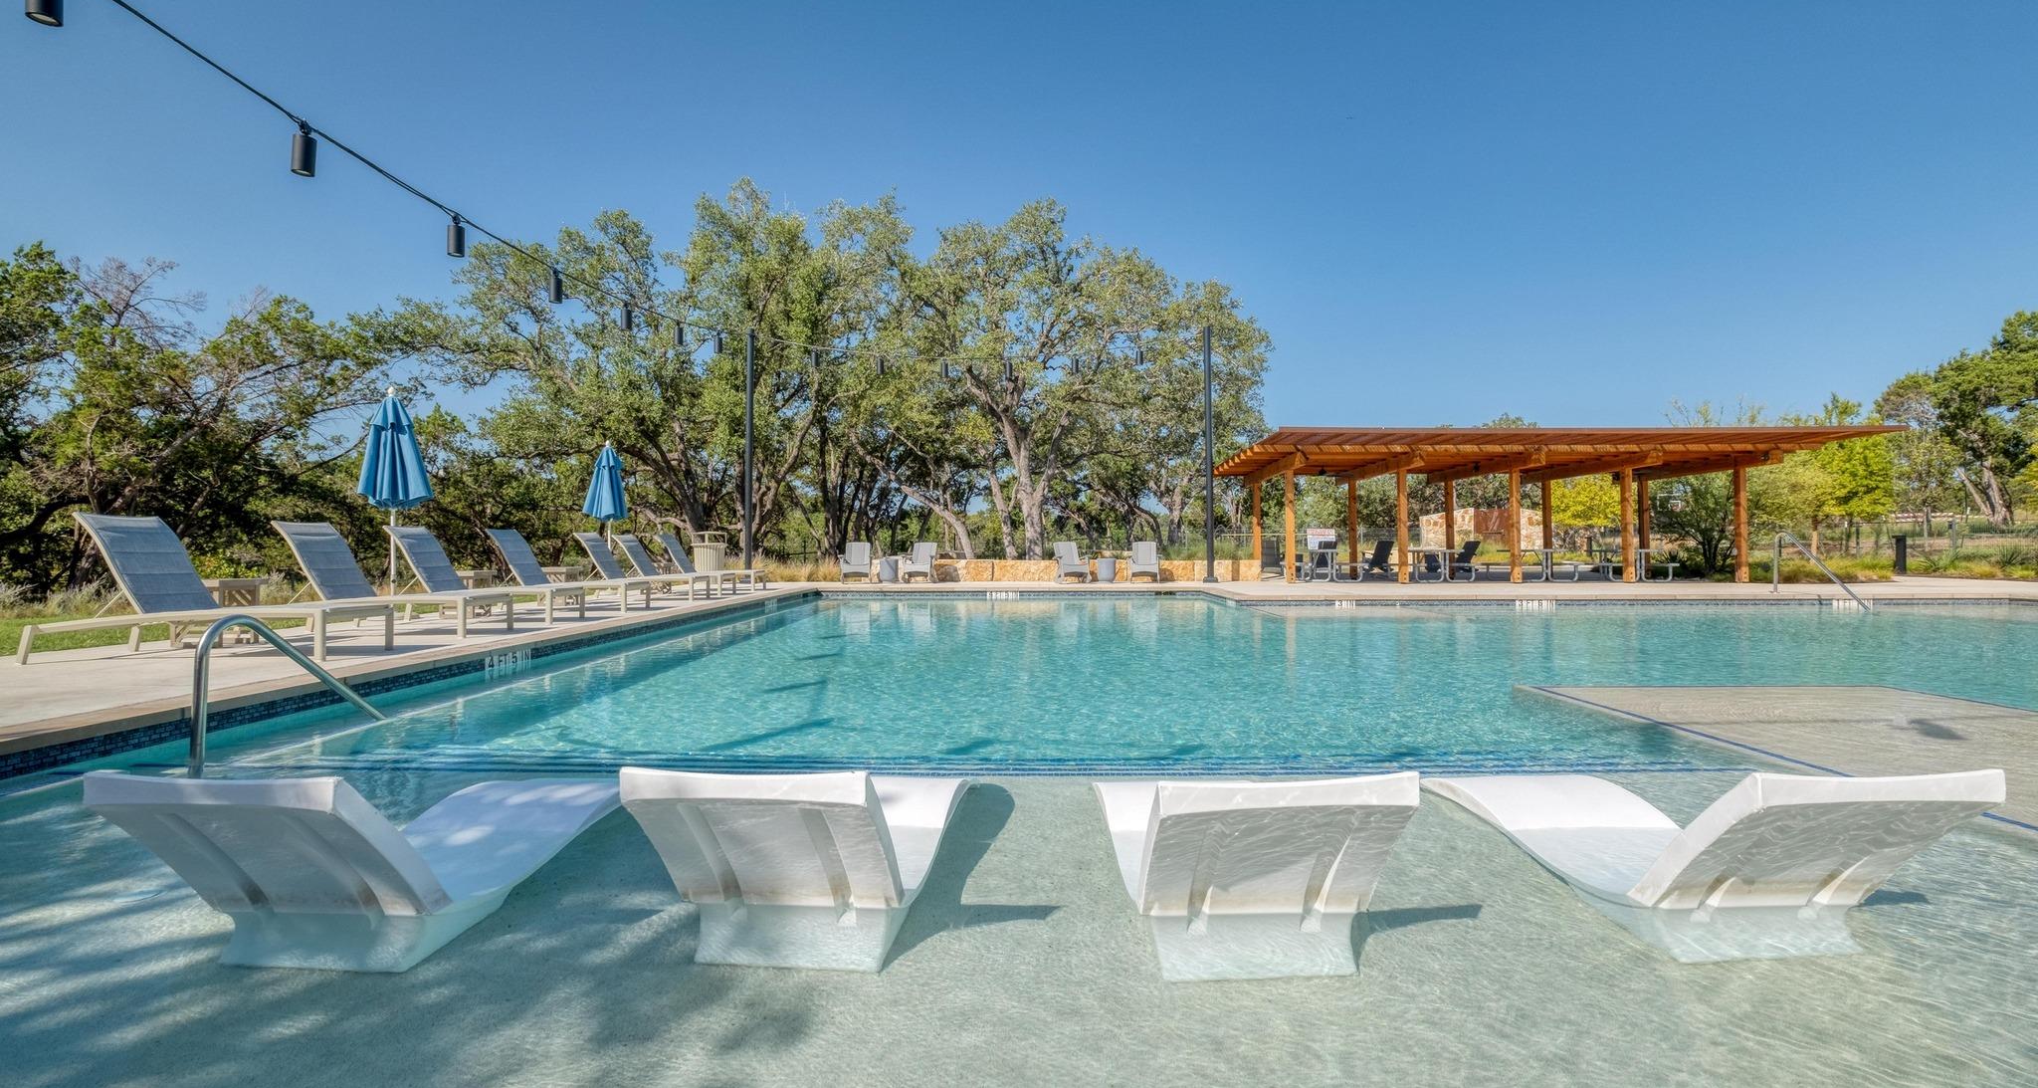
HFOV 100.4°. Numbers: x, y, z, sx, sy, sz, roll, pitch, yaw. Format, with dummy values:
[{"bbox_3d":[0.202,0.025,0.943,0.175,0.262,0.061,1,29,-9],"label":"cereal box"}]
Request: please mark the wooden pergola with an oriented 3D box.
[{"bbox_3d":[11.719,-0.730,20.655,12.600,3.280,6.700,0,0,1],"label":"wooden pergola"}]

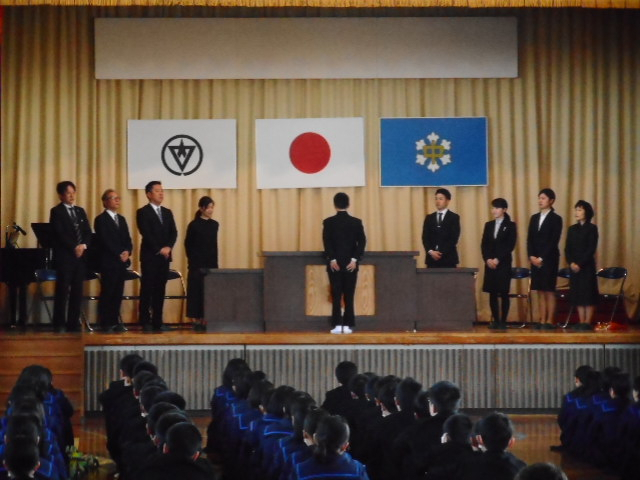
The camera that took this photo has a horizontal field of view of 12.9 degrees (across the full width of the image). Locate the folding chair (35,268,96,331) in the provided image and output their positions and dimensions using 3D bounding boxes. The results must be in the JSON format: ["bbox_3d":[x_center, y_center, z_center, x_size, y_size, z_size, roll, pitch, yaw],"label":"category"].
[{"bbox_3d":[-3.083,0.717,33.800,0.450,0.750,0.460,0,0,-30],"label":"folding chair"}]

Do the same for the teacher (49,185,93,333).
[{"bbox_3d":[-2.949,0.200,33.500,0.480,1.792,0.340,0,0,-30],"label":"teacher"}]

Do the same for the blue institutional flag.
[{"bbox_3d":[1.447,-1.113,35.800,1.355,0.880,0.030,0,0,0],"label":"blue institutional flag"}]

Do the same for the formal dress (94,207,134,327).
[{"bbox_3d":[-2.424,0.349,33.200,0.500,1.410,0.320,0,0,-42],"label":"formal dress"}]

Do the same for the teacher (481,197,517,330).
[{"bbox_3d":[2.102,0.283,33.400,0.460,1.550,0.300,0,0,28],"label":"teacher"}]

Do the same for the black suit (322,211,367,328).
[{"bbox_3d":[0.287,0.345,33.100,0.500,1.369,0.280,0,0,0],"label":"black suit"}]

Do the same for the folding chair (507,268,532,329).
[{"bbox_3d":[2.295,0.701,33.900,0.450,0.750,0.460,0,0,14],"label":"folding chair"}]

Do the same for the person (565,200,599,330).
[{"bbox_3d":[3.177,0.307,34.300,0.440,1.571,0.320,0,0,38],"label":"person"}]

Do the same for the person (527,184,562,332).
[{"bbox_3d":[2.657,0.226,33.400,0.460,1.660,0.310,0,0,30],"label":"person"}]

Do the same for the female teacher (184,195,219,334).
[{"bbox_3d":[-1.389,0.280,33.300,0.450,1.580,0.310,0,0,-42],"label":"female teacher"}]

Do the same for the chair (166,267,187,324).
[{"bbox_3d":[-1.768,0.711,33.800,0.450,0.750,0.460,0,0,-25],"label":"chair"}]

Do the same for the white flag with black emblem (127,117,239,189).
[{"bbox_3d":[-1.735,-1.085,35.700,1.360,0.880,0.030,0,0,0],"label":"white flag with black emblem"}]

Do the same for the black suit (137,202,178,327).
[{"bbox_3d":[-1.913,0.314,33.200,0.520,1.490,0.330,0,0,-38],"label":"black suit"}]

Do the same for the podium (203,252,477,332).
[{"bbox_3d":[0.241,0.626,34.200,3.320,0.962,0.700,0,0,0],"label":"podium"}]

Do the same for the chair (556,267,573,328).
[{"bbox_3d":[2.967,0.719,34.900,0.460,0.759,0.480,0,0,25],"label":"chair"}]

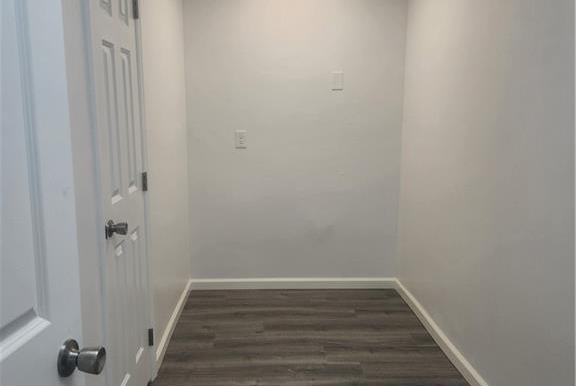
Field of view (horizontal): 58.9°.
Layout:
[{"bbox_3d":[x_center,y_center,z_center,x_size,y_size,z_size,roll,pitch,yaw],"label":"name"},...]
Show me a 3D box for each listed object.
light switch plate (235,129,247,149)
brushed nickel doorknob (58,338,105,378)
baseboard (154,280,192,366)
[{"bbox_3d":[-0.348,-0.394,3.776,0.076,0.121,0.008,0,9,-3],"label":"light switch plate"},{"bbox_3d":[-0.381,0.311,0.952,0.064,0.065,0.065,1,9,5],"label":"brushed nickel doorknob"},{"bbox_3d":[-0.725,0.804,3.321,0.013,0.086,1.245,0,9,-3],"label":"baseboard"}]

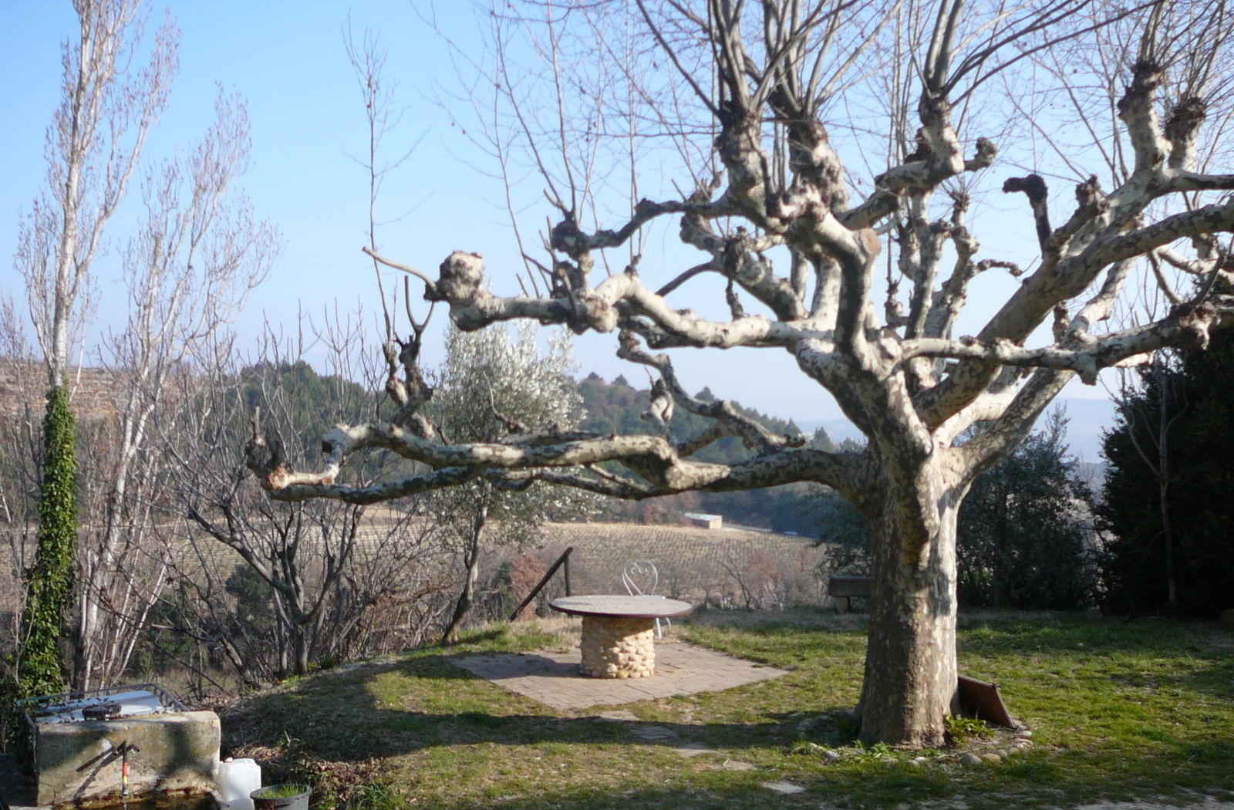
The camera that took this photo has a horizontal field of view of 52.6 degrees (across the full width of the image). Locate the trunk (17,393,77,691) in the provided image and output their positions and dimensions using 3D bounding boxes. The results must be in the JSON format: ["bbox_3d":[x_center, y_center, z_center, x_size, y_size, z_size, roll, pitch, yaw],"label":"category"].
[{"bbox_3d":[-6.490,1.651,14.200,0.650,3.800,0.620,0,-2,0],"label":"trunk"}]

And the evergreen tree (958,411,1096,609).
[{"bbox_3d":[6.275,1.635,19.500,2.400,3.150,2.300,0,-2,0],"label":"evergreen tree"}]

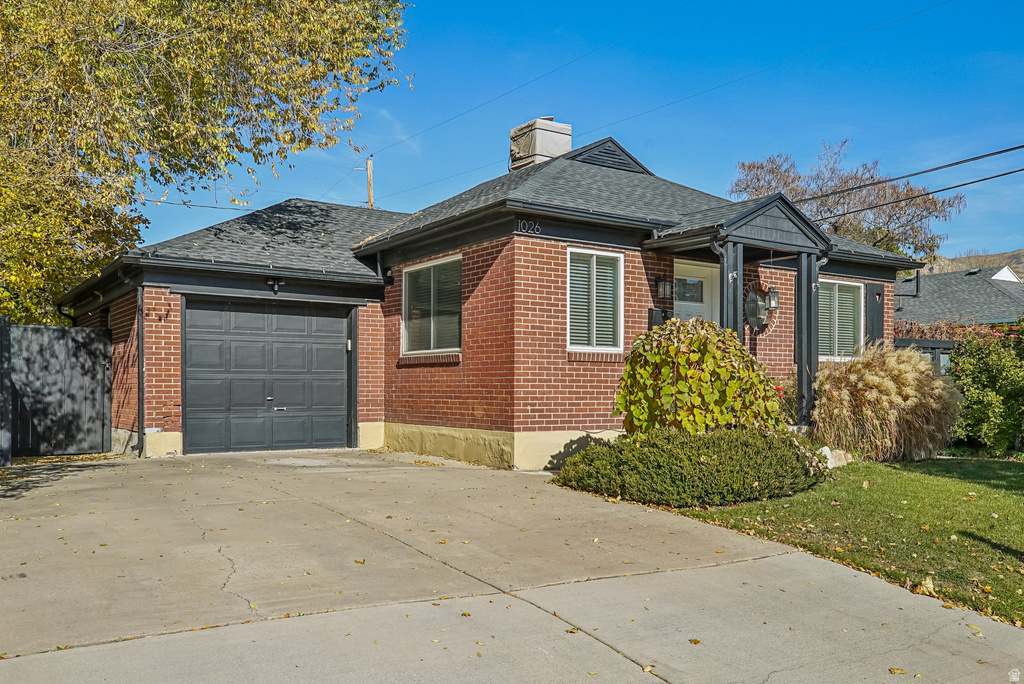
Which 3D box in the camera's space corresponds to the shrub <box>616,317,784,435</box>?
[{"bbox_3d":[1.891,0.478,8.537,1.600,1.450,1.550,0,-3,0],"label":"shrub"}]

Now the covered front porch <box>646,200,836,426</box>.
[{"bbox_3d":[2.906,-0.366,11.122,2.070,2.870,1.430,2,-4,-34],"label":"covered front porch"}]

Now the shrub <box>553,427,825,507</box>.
[{"bbox_3d":[1.965,1.229,9.042,2.650,0.640,1.750,2,-4,-34],"label":"shrub"}]

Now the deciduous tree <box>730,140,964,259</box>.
[{"bbox_3d":[10.989,-2.115,27.757,7.600,9.000,7.200,2,-4,-34],"label":"deciduous tree"}]

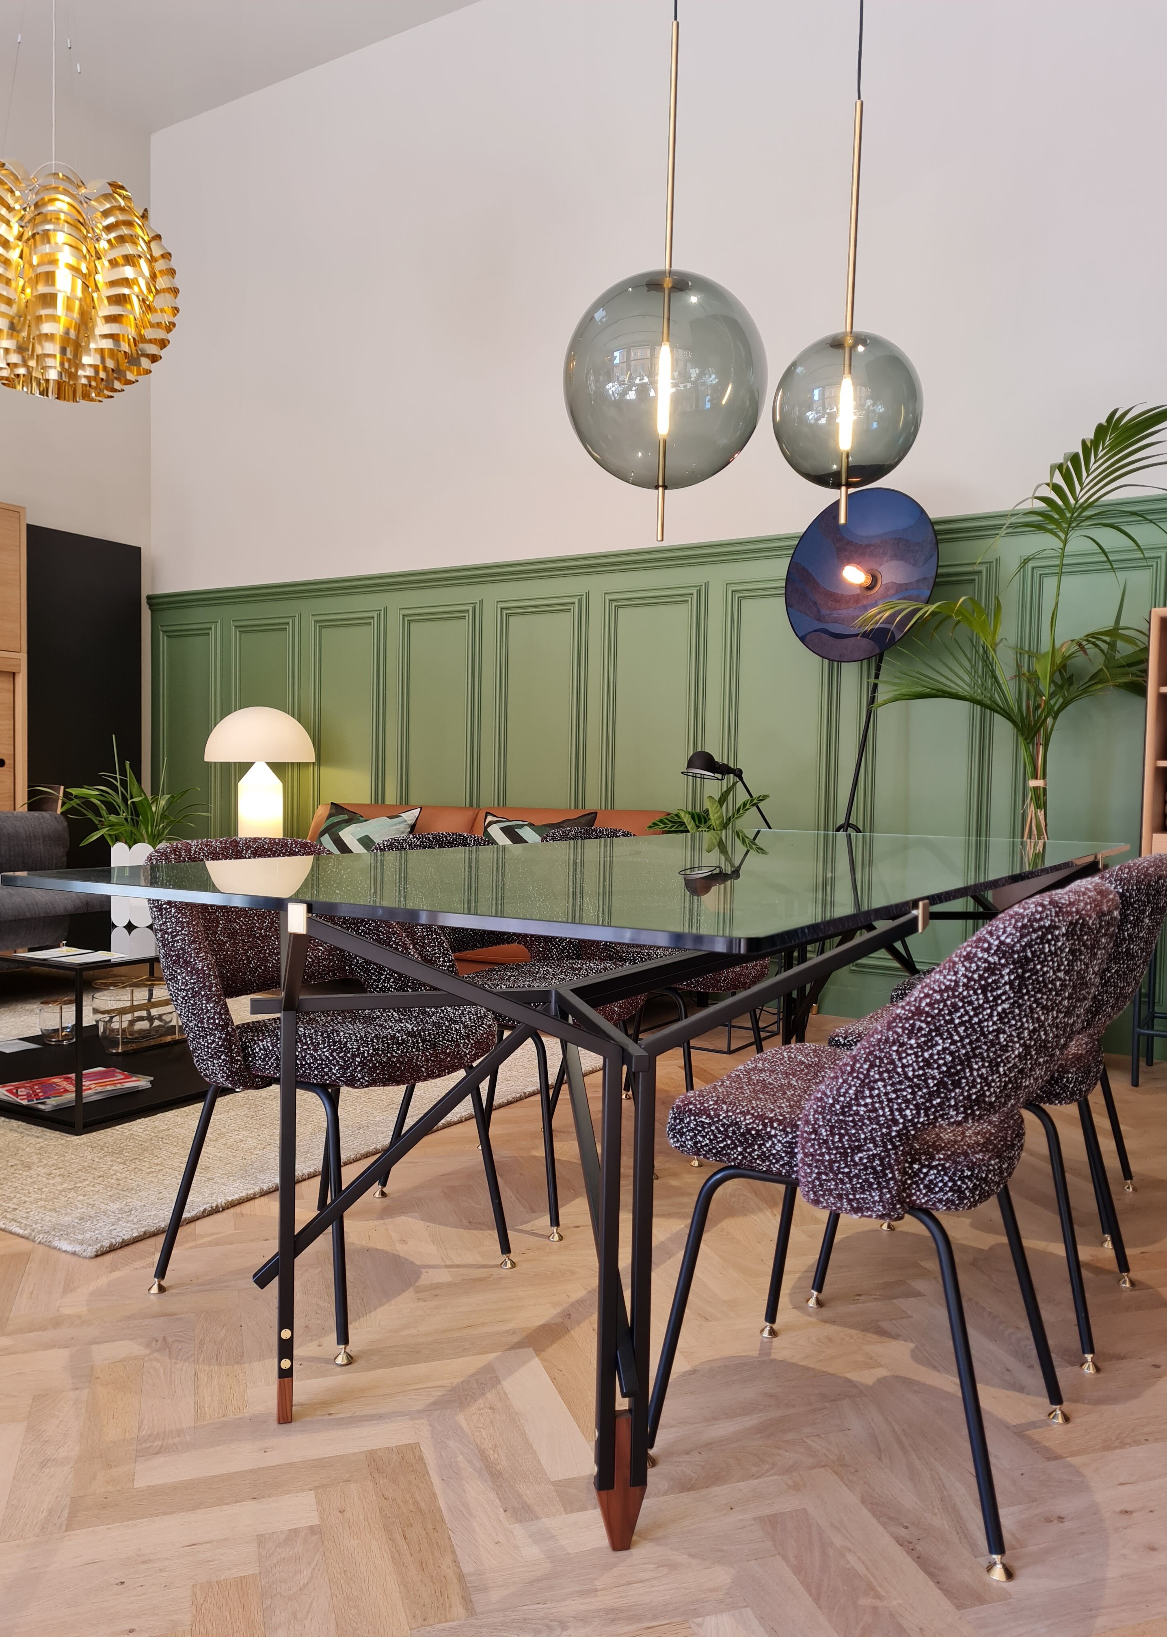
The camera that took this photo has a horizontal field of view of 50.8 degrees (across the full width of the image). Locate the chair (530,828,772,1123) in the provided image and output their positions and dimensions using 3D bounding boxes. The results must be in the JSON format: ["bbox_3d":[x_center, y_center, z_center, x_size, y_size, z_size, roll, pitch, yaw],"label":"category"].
[{"bbox_3d":[0.188,0.408,3.192,0.570,0.790,0.540,2,2,33],"label":"chair"}]

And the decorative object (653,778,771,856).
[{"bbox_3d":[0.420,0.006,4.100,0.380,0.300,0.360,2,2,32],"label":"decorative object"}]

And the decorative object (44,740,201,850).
[{"bbox_3d":[-1.428,-0.070,3.820,0.450,0.360,0.440,2,2,32],"label":"decorative object"}]

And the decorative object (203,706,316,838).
[{"bbox_3d":[-1.454,-0.149,5.511,0.500,0.700,0.500,2,2,32],"label":"decorative object"}]

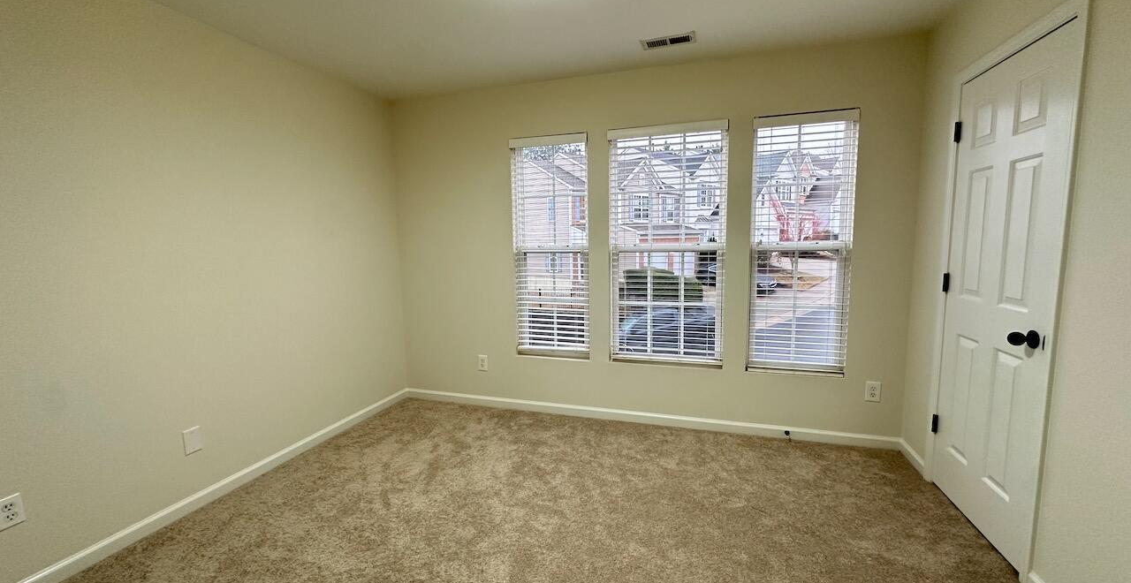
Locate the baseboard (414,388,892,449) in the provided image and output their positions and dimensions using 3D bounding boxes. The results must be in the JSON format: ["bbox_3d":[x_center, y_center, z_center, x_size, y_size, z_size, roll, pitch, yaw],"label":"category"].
[{"bbox_3d":[0.356,0.903,3.357,3.599,0.088,0.015,1,7,18],"label":"baseboard"}]

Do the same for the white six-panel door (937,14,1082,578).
[{"bbox_3d":[1.852,0.047,1.981,0.040,2.020,0.730,1,7,18],"label":"white six-panel door"}]

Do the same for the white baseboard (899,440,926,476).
[{"bbox_3d":[2.020,0.957,2.662,0.015,0.088,0.321,1,7,18],"label":"white baseboard"}]

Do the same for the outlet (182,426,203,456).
[{"bbox_3d":[-1.865,0.751,2.294,0.008,0.124,0.081,1,7,18],"label":"outlet"}]

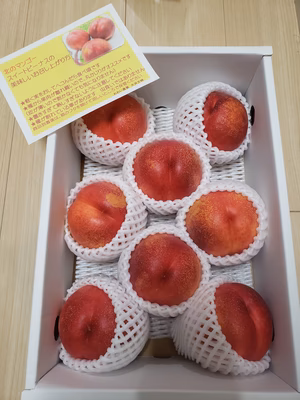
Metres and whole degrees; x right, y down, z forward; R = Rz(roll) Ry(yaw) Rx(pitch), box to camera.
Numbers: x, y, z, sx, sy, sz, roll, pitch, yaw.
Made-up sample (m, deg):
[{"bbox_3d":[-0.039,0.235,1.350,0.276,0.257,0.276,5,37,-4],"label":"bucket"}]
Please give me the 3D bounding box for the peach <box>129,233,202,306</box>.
[{"bbox_3d":[0.015,0.073,0.308,0.082,0.076,0.082,0,74,0],"label":"peach"}]

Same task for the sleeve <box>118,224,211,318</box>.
[{"bbox_3d":[0.015,0.074,0.310,0.092,0.081,0.092,0,74,0],"label":"sleeve"}]

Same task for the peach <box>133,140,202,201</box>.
[{"bbox_3d":[0.018,-0.031,0.334,0.083,0.077,0.083,0,83,2],"label":"peach"}]

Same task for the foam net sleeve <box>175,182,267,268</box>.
[{"bbox_3d":[0.078,0.025,0.323,0.092,0.081,0.092,-2,80,8],"label":"foam net sleeve"}]

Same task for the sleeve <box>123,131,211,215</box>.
[{"bbox_3d":[0.018,-0.031,0.337,0.094,0.082,0.094,0,83,2],"label":"sleeve"}]

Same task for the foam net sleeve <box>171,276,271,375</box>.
[{"bbox_3d":[0.071,0.124,0.297,0.089,0.091,0.091,-28,61,36],"label":"foam net sleeve"}]

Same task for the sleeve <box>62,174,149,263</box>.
[{"bbox_3d":[-0.048,0.020,0.329,0.091,0.080,0.091,-2,80,10],"label":"sleeve"}]

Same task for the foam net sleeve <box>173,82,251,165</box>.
[{"bbox_3d":[0.072,-0.090,0.353,0.089,0.082,0.089,7,93,-25],"label":"foam net sleeve"}]

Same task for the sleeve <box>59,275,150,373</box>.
[{"bbox_3d":[-0.046,0.124,0.302,0.089,0.083,0.089,-8,64,29],"label":"sleeve"}]

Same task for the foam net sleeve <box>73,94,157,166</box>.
[{"bbox_3d":[-0.043,-0.087,0.357,0.094,0.083,0.094,2,82,-5],"label":"foam net sleeve"}]

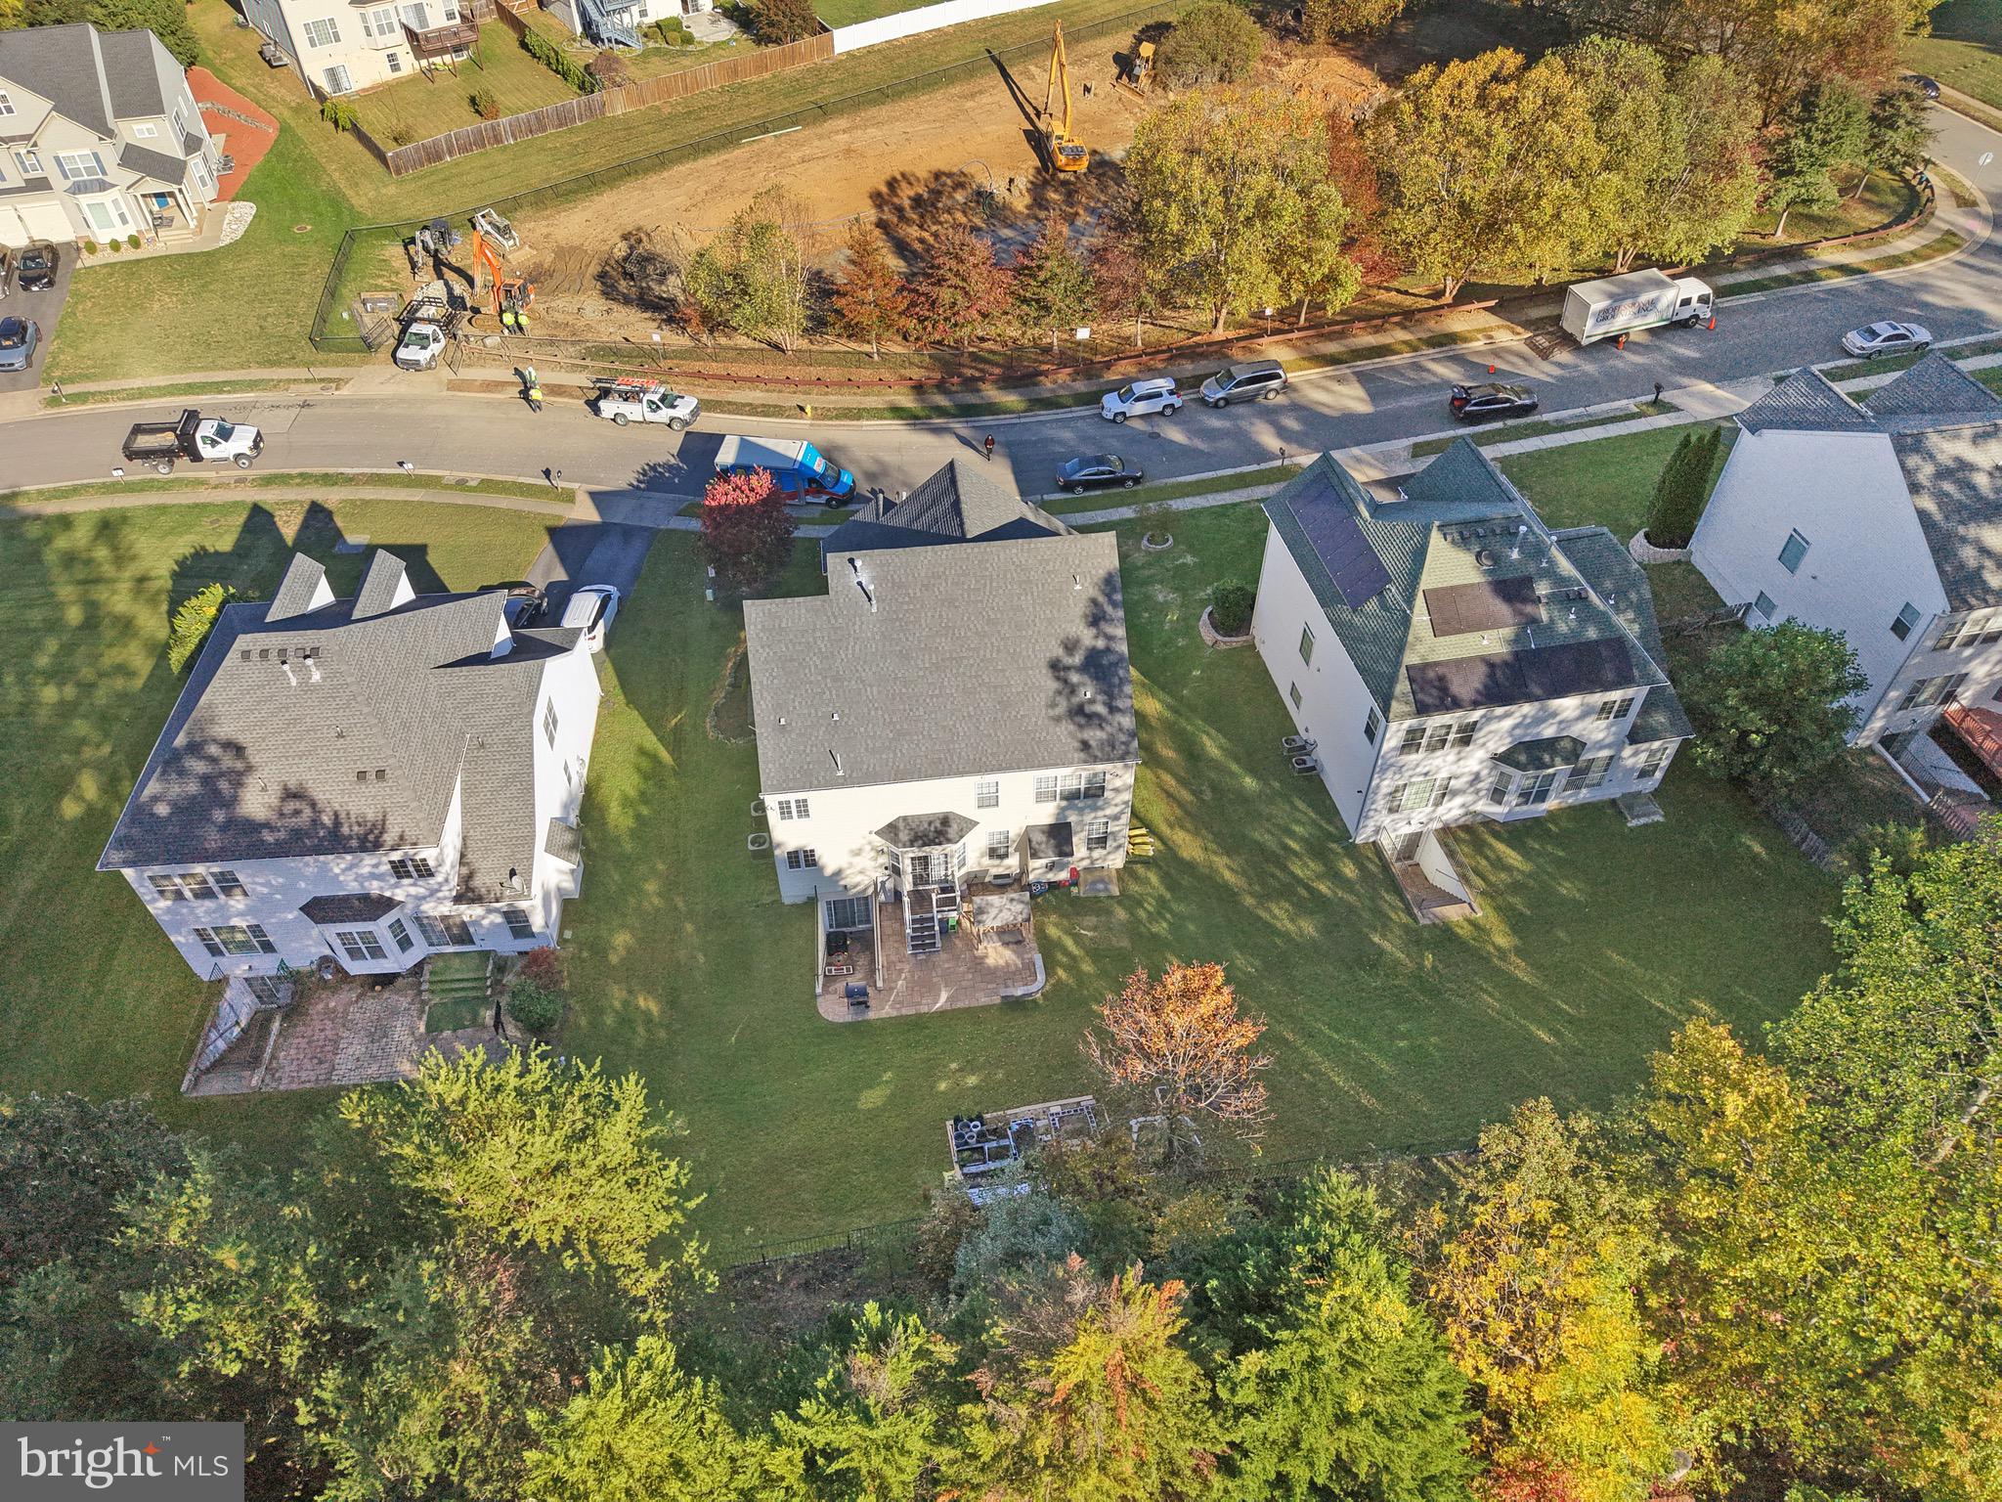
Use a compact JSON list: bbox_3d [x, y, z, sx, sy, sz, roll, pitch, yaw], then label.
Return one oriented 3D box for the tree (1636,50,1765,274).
[{"bbox_3d":[42.029,-35.259,83.783,6.500,12.400,6.500,0,46,0],"label":"tree"}]

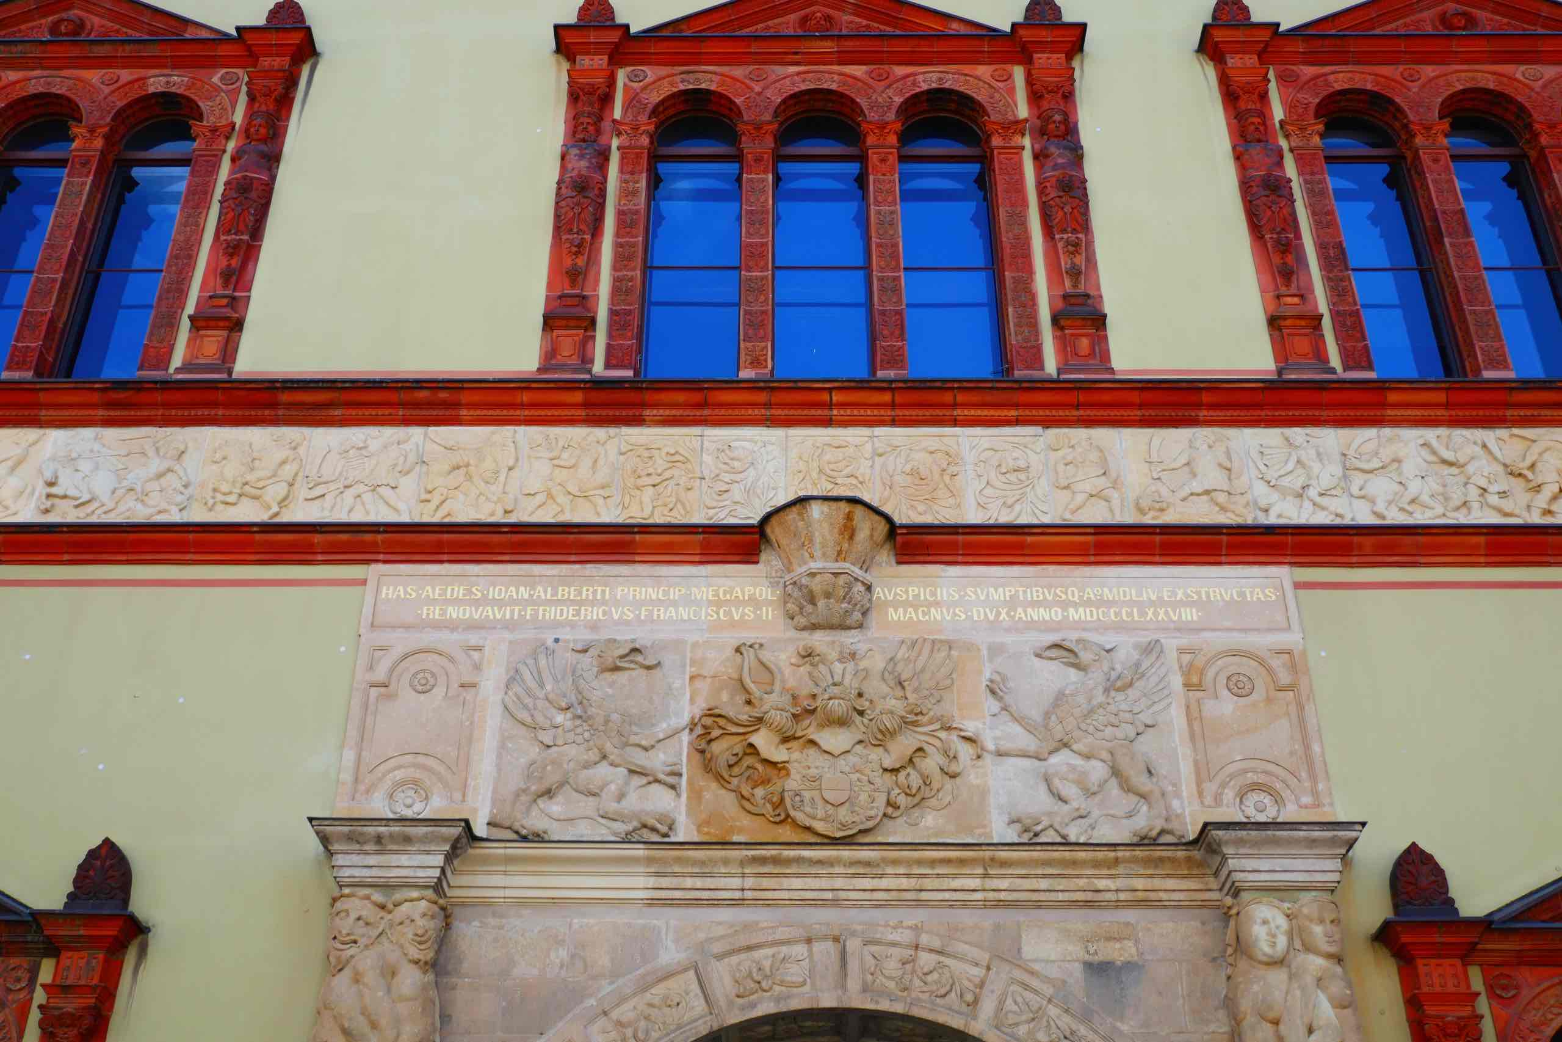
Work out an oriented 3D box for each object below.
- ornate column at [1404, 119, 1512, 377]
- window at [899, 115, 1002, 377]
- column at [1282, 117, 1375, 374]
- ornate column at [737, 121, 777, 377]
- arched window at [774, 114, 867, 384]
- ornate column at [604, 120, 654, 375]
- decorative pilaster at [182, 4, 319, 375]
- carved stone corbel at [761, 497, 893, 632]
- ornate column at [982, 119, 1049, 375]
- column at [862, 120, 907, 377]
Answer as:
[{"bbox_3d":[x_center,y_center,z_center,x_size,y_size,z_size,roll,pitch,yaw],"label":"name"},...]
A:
[{"bbox_3d":[4.799,-1.924,11.966,0.310,2.410,0.260,0,-33,0],"label":"ornate column"},{"bbox_3d":[1.211,-2.041,12.268,0.690,2.590,0.200,0,-33,0],"label":"window"},{"bbox_3d":[3.869,-1.923,11.973,0.310,2.410,0.260,0,-33,0],"label":"column"},{"bbox_3d":[-0.164,-1.921,12.000,0.310,2.410,0.260,0,-33,0],"label":"ornate column"},{"bbox_3d":[0.291,-2.041,12.274,0.690,2.590,0.200,0,-33,0],"label":"arched window"},{"bbox_3d":[-1.084,-1.921,12.006,0.310,2.410,0.260,0,-33,0],"label":"ornate column"},{"bbox_3d":[-3.850,-2.522,12.148,0.570,3.600,0.320,0,-33,0],"label":"decorative pilaster"},{"bbox_3d":[0.304,0.291,10.240,0.860,0.770,0.460,0,-33,0],"label":"carved stone corbel"},{"bbox_3d":[1.671,-1.922,11.987,0.310,2.410,0.260,0,-33,0],"label":"ornate column"},{"bbox_3d":[0.744,-1.921,11.994,0.310,2.410,0.260,0,-33,0],"label":"column"}]

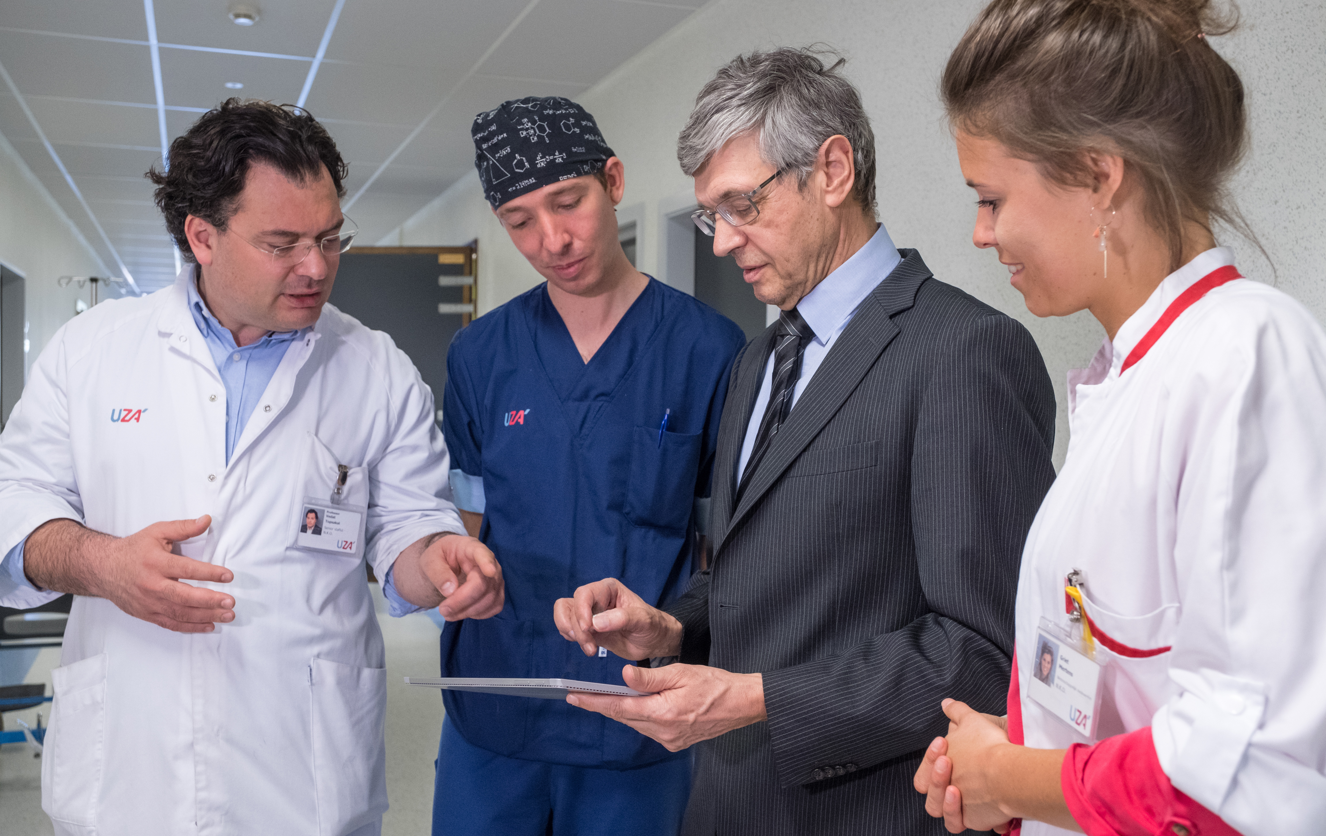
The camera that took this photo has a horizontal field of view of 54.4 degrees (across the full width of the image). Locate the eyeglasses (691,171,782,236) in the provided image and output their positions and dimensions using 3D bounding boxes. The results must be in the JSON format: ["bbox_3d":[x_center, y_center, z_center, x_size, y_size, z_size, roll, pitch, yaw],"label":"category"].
[{"bbox_3d":[0.106,-0.233,1.300,0.140,0.043,0.140,-38,15,-20],"label":"eyeglasses"}]

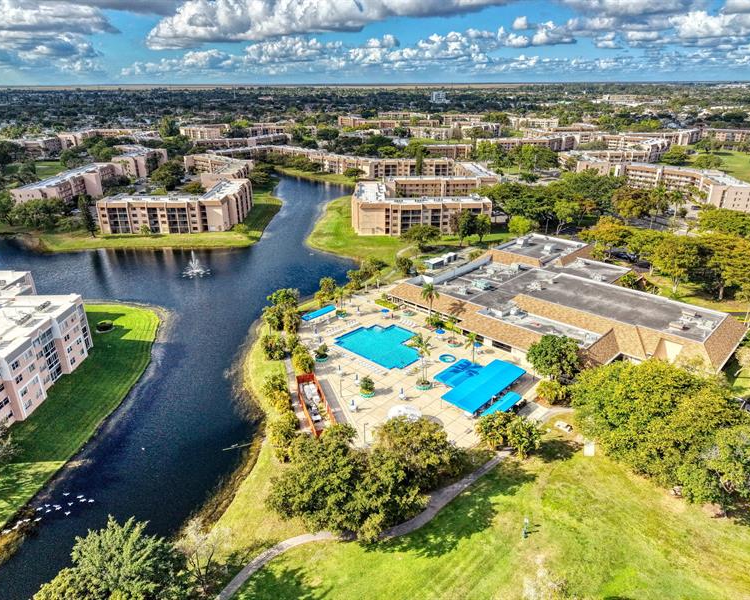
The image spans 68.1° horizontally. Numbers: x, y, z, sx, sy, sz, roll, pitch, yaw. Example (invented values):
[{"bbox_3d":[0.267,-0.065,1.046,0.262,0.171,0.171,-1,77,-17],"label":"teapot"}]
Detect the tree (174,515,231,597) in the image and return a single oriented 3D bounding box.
[{"bbox_3d":[-19.544,29.589,63.494,5.850,10.560,5.670,0,22,0],"label":"tree"}]

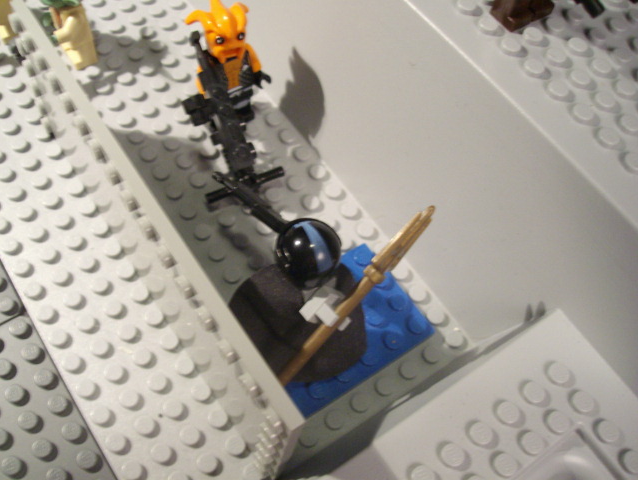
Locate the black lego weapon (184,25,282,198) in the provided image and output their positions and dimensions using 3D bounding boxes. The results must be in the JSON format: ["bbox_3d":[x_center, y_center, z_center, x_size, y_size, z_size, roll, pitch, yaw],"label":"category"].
[{"bbox_3d":[-0.028,-0.035,0.189,0.024,0.011,0.046,-24,100,-18],"label":"black lego weapon"}]

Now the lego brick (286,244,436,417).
[{"bbox_3d":[0.002,0.024,0.174,0.048,0.005,0.032,-29,66,-20],"label":"lego brick"}]

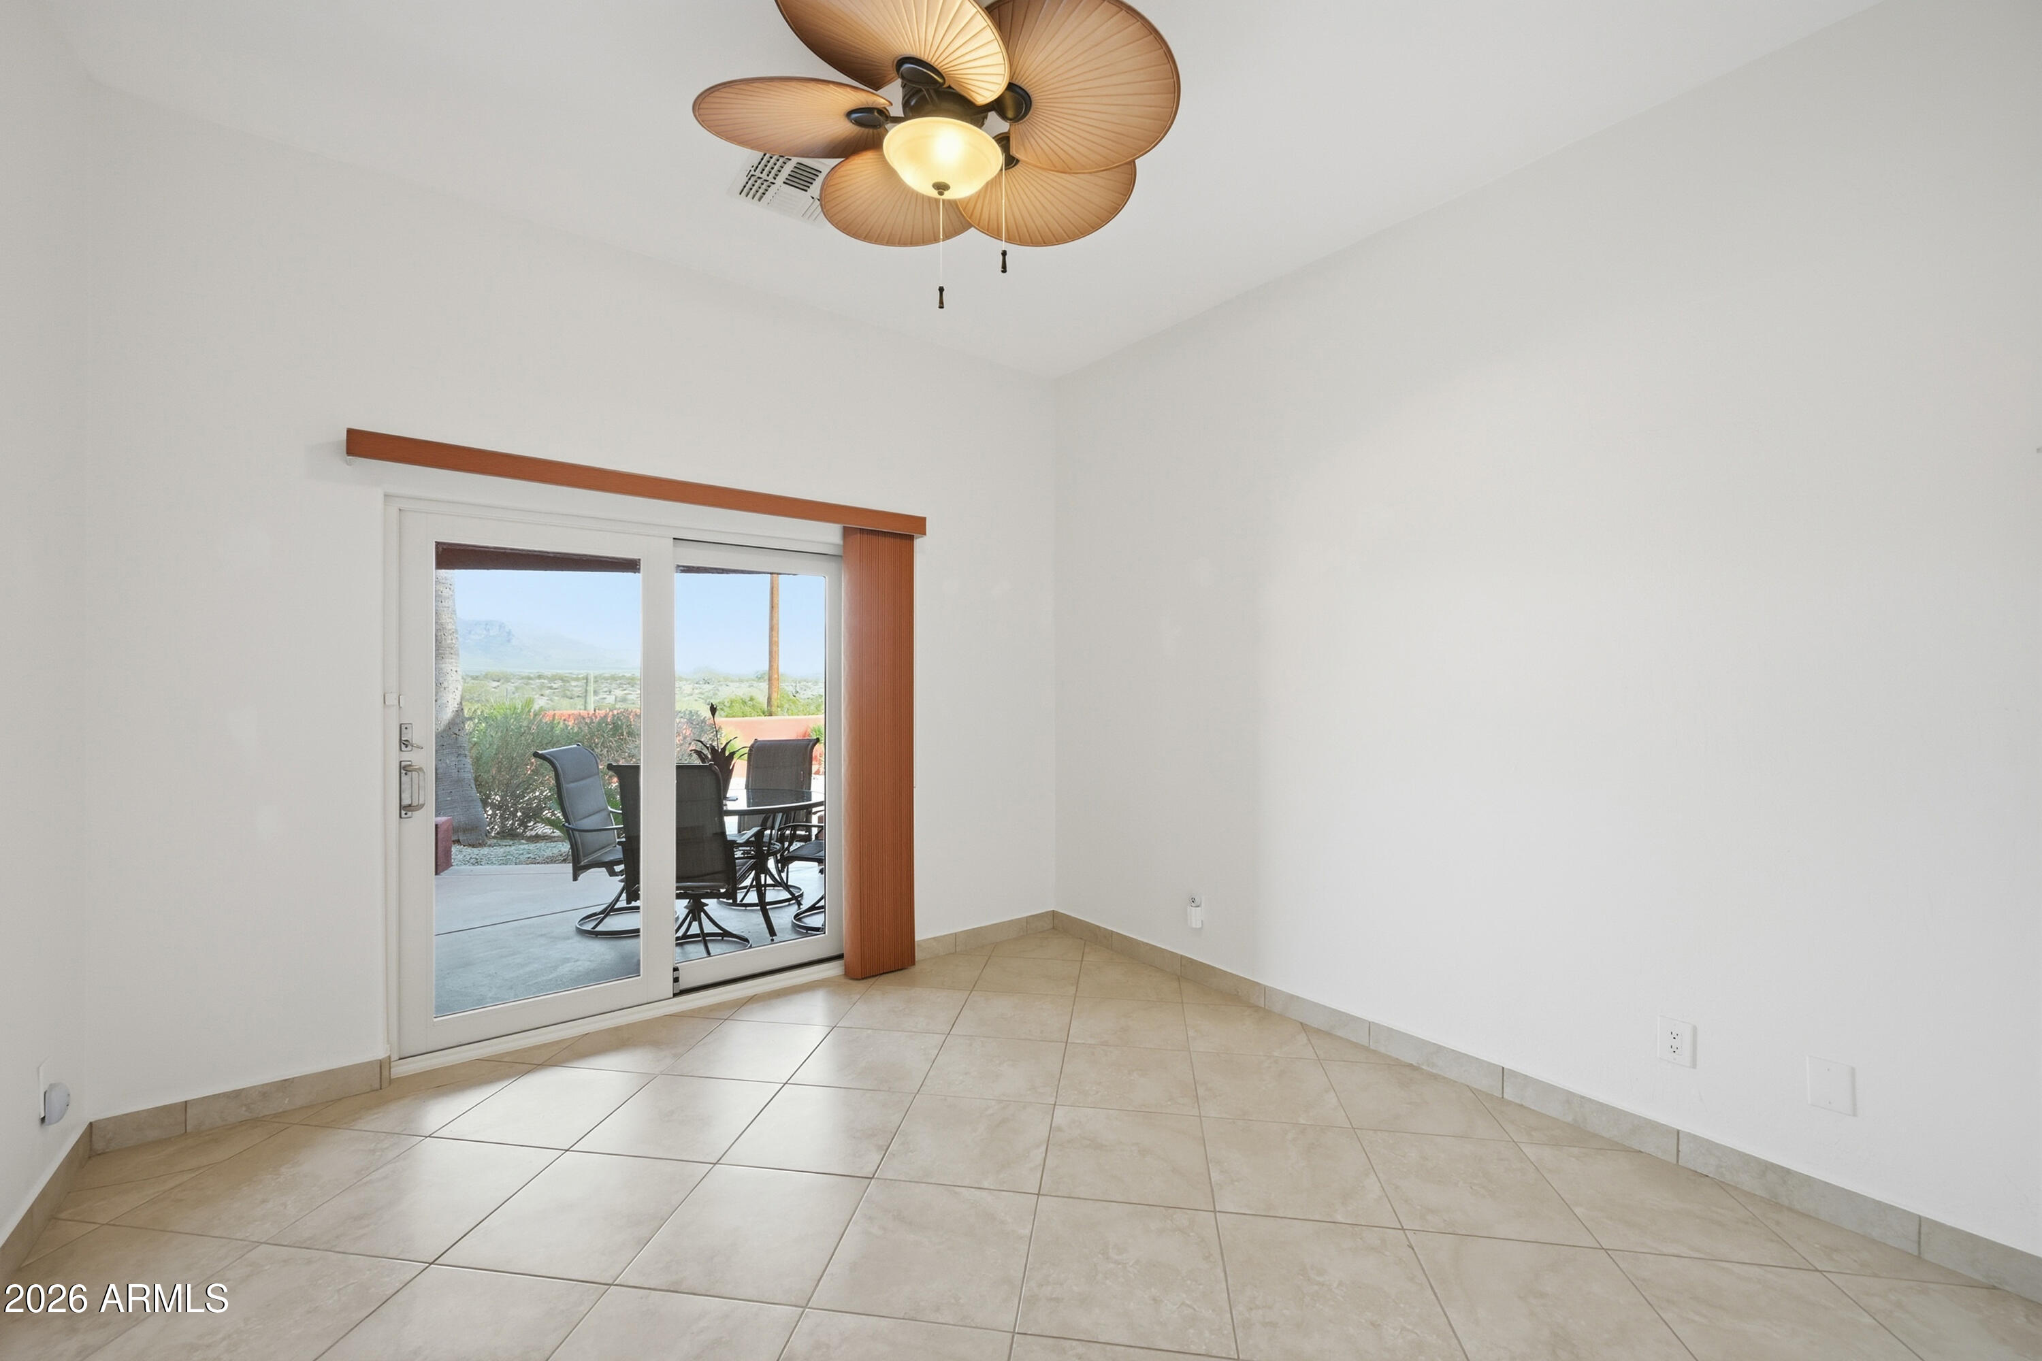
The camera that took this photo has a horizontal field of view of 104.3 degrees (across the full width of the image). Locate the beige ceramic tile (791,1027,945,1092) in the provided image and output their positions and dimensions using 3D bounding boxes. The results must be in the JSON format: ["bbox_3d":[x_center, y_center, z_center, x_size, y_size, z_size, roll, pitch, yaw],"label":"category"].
[{"bbox_3d":[-0.535,1.378,2.888,0.454,0.010,0.454,0,-1,8],"label":"beige ceramic tile"}]

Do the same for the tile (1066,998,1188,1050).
[{"bbox_3d":[0.435,1.388,3.214,0.454,0.010,0.454,0,-1,8],"label":"tile"}]

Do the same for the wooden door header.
[{"bbox_3d":[-1.339,-0.745,3.218,2.110,0.089,0.115,1,-1,-37],"label":"wooden door header"}]

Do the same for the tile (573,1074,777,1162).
[{"bbox_3d":[-1.054,1.373,2.501,0.457,0.010,0.457,0,-1,8],"label":"tile"}]

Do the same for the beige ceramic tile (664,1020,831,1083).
[{"bbox_3d":[-0.989,1.376,2.952,0.454,0.010,0.454,0,-1,8],"label":"beige ceramic tile"}]

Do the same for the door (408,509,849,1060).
[{"bbox_3d":[-1.505,0.370,3.300,1.710,1.930,0.090,1,-1,-37],"label":"door"}]

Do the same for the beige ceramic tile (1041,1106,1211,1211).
[{"bbox_3d":[0.310,1.383,2.317,0.456,0.012,0.456,0,0,8],"label":"beige ceramic tile"}]

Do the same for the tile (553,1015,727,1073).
[{"bbox_3d":[-1.442,1.374,3.015,0.454,0.010,0.454,0,-1,8],"label":"tile"}]

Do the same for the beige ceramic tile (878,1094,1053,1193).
[{"bbox_3d":[-0.145,1.378,2.374,0.457,0.010,0.457,0,-1,8],"label":"beige ceramic tile"}]

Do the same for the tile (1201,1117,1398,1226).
[{"bbox_3d":[0.762,1.380,2.243,0.454,0.010,0.454,0,-1,8],"label":"tile"}]

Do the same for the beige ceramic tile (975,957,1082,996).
[{"bbox_3d":[0.046,1.394,3.737,0.457,0.010,0.457,0,-1,8],"label":"beige ceramic tile"}]

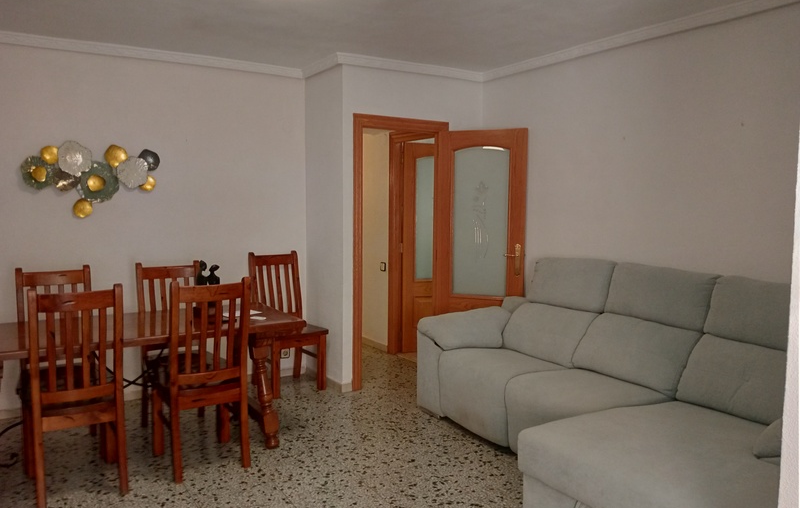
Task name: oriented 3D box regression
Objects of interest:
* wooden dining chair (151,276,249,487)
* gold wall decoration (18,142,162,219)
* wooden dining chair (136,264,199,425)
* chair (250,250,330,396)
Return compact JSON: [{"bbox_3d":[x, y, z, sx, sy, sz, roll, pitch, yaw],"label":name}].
[{"bbox_3d":[-1.113,0.639,3.614,0.463,1.058,0.557,-3,5,-32],"label":"wooden dining chair"},{"bbox_3d":[-2.130,-0.515,4.521,0.895,0.531,0.060,-3,5,-32],"label":"gold wall decoration"},{"bbox_3d":[-1.390,0.601,4.096,0.463,1.058,0.557,-3,5,-33],"label":"wooden dining chair"},{"bbox_3d":[-0.898,0.524,5.115,0.463,1.058,0.557,-3,5,-33],"label":"chair"}]

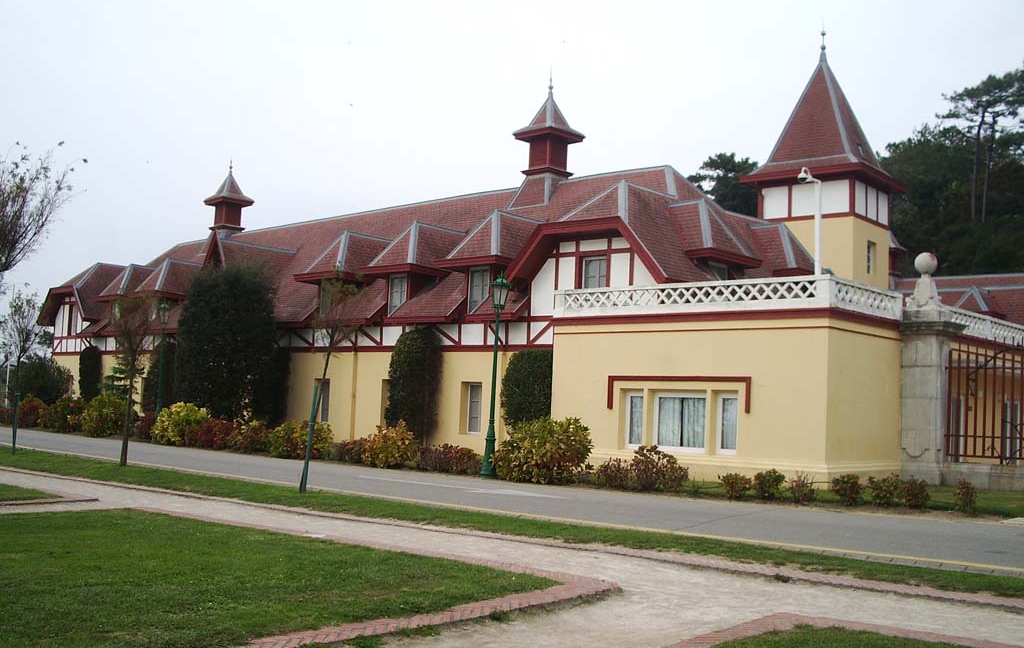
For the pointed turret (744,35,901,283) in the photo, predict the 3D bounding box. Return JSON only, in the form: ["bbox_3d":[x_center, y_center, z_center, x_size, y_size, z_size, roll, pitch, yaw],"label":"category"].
[{"bbox_3d":[13.911,-6.616,46.467,5.400,12.800,5.100,-2,-6,42],"label":"pointed turret"}]

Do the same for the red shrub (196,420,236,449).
[{"bbox_3d":[-9.012,3.346,31.582,1.350,0.864,1.050,-2,-7,45],"label":"red shrub"}]

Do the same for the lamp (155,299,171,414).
[{"bbox_3d":[-11.806,1.518,34.839,0.460,4.781,0.460,-2,-7,45],"label":"lamp"}]

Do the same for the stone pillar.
[{"bbox_3d":[10.608,1.091,26.142,1.200,5.840,1.200,-2,-6,42],"label":"stone pillar"}]

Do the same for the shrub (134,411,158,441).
[{"bbox_3d":[-12.578,3.479,35.837,0.950,0.968,0.900,-2,-7,45],"label":"shrub"}]

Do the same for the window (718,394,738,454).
[{"bbox_3d":[5.536,2.557,26.246,0.804,1.597,0.140,-2,-7,45],"label":"window"}]

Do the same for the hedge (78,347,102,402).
[{"bbox_3d":[-22.178,3.133,54.440,1.500,3.804,0.700,-2,-7,45],"label":"hedge"}]

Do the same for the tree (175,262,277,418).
[{"bbox_3d":[-10.678,0.969,38.646,3.600,6.589,3.500,-2,-7,45],"label":"tree"}]

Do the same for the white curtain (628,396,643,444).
[{"bbox_3d":[3.335,2.484,26.889,0.500,1.300,0.100,-2,-6,42],"label":"white curtain"}]

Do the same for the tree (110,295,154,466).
[{"bbox_3d":[-8.326,1.220,22.716,0.950,3.720,0.950,-2,-6,42],"label":"tree"}]

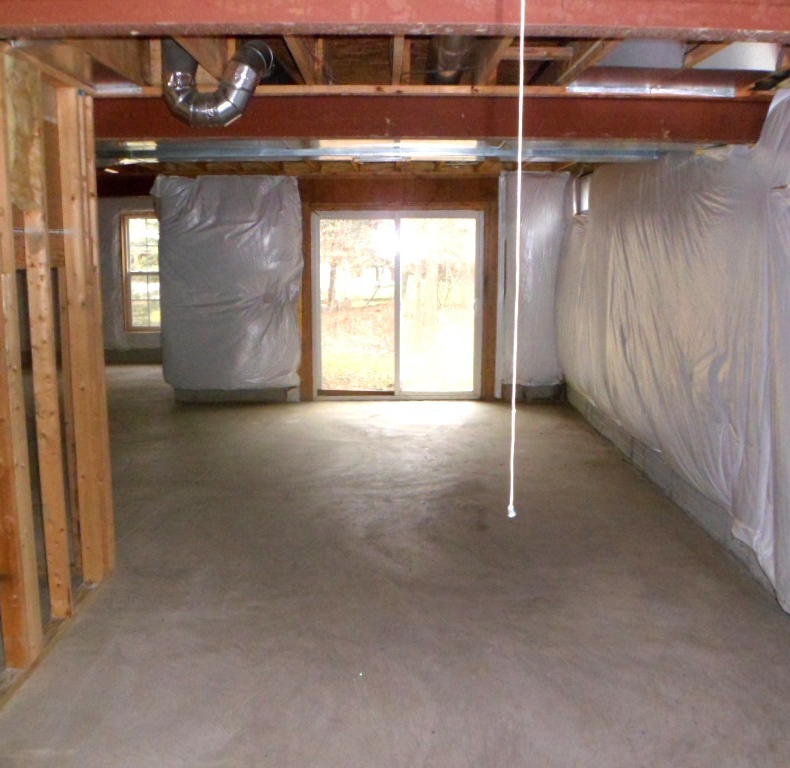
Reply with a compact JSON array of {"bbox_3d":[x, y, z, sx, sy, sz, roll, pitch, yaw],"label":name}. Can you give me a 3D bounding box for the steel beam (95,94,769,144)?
[{"bbox_3d":[0.173,-1.236,3.723,3.280,0.195,0.110,0,10,0],"label":"steel beam"}]

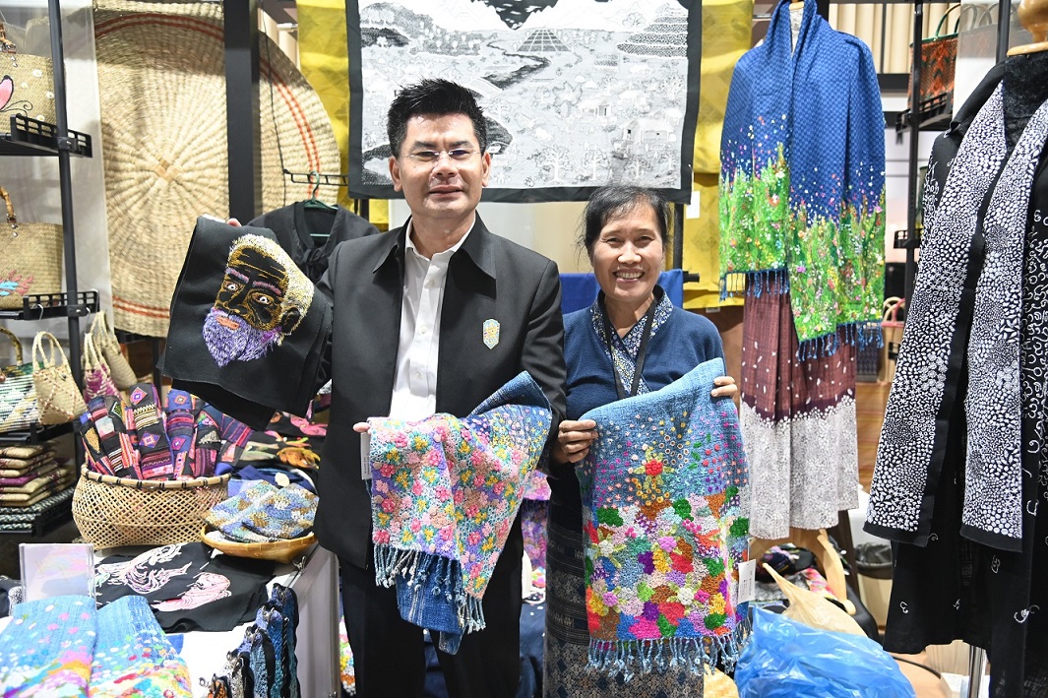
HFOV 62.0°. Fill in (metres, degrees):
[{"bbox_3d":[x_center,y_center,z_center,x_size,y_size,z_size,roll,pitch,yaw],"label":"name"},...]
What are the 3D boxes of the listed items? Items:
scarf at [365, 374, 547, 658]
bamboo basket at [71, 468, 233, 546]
[{"bbox_3d":[-0.112,0.282,1.505,0.310,0.485,0.180,0,6,-4],"label":"scarf"},{"bbox_3d":[-0.880,0.357,2.090,0.360,0.160,0.350,-2,6,-14],"label":"bamboo basket"}]

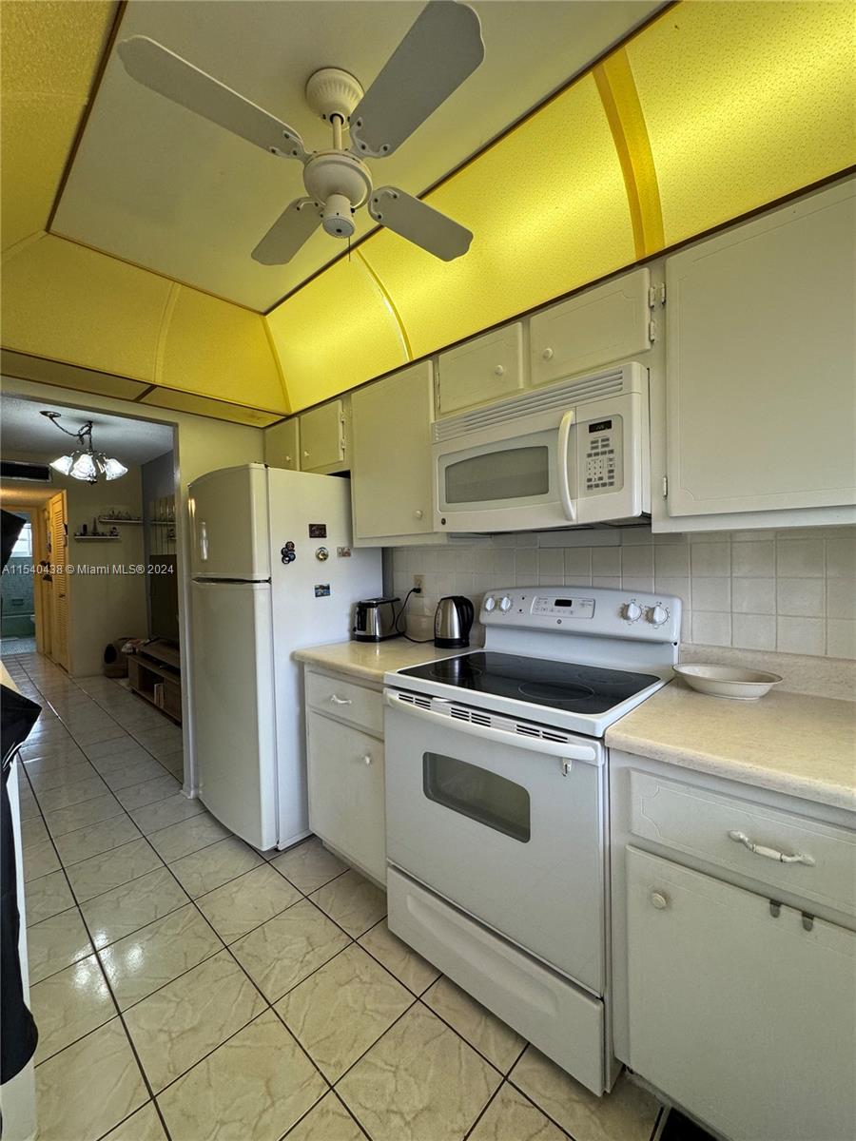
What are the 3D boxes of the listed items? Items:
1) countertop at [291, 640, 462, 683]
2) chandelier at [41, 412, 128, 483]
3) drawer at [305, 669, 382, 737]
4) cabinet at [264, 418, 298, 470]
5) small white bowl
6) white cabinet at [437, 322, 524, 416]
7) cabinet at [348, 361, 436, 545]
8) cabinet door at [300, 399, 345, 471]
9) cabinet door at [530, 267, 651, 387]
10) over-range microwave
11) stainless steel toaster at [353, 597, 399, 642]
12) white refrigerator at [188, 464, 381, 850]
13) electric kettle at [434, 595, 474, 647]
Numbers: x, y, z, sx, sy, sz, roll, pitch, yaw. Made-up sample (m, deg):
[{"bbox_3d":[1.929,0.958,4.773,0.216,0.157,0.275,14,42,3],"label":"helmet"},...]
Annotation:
[{"bbox_3d":[-0.148,0.357,2.005,0.590,0.040,0.628,0,2,44],"label":"countertop"},{"bbox_3d":[-2.785,-0.965,3.805,0.540,0.530,0.570,0,2,44],"label":"chandelier"},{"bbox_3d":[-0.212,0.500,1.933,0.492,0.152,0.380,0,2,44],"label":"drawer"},{"bbox_3d":[-0.704,-0.667,2.699,0.360,0.320,0.330,0,2,44],"label":"cabinet"},{"bbox_3d":[0.844,0.319,1.315,0.252,0.055,0.208,0,2,44],"label":"small white bowl"},{"bbox_3d":[0.281,-0.717,1.762,0.365,0.250,0.303,0,2,44],"label":"white cabinet"},{"bbox_3d":[-0.044,-0.468,2.078,0.540,0.715,0.335,0,2,44],"label":"cabinet"},{"bbox_3d":[-0.548,-0.682,2.379,0.350,0.295,0.024,0,2,44],"label":"cabinet door"},{"bbox_3d":[0.469,-0.701,1.366,0.366,0.212,0.028,0,2,44],"label":"cabinet door"},{"bbox_3d":[0.406,-0.354,1.603,0.756,0.410,0.385,0,2,44],"label":"over-range microwave"},{"bbox_3d":[-0.243,0.247,2.326,0.155,0.182,0.235,0,2,32],"label":"stainless steel toaster"},{"bbox_3d":[-0.755,0.397,2.431,0.745,1.710,0.740,0,2,44],"label":"white refrigerator"},{"bbox_3d":[0.123,0.222,2.017,0.207,0.218,0.154,0,2,44],"label":"electric kettle"}]

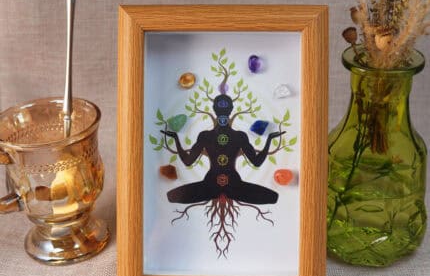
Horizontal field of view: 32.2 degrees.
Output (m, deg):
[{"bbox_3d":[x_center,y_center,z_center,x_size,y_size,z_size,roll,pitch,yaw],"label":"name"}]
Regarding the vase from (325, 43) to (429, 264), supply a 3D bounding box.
[{"bbox_3d":[0.108,0.010,0.500,0.080,0.139,0.080,-2,28,0],"label":"vase"}]

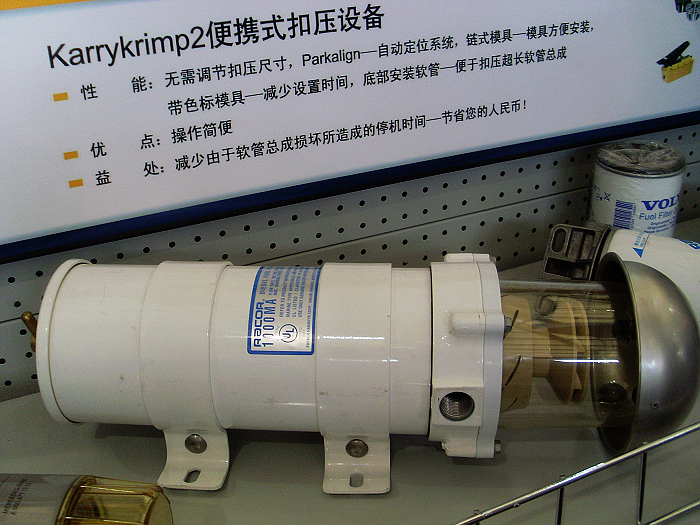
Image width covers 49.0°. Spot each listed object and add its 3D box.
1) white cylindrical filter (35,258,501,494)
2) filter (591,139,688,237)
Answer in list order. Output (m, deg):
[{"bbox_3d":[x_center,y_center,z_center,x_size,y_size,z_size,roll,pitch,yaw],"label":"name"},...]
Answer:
[{"bbox_3d":[-0.060,0.072,0.633,0.348,0.161,0.165,1,27,4],"label":"white cylindrical filter"},{"bbox_3d":[0.313,-0.047,0.852,0.096,0.150,0.096,-20,31,-31],"label":"filter"}]

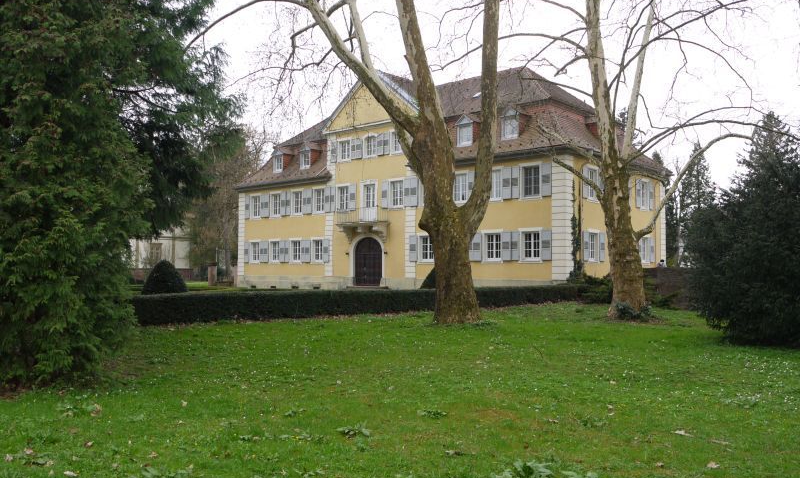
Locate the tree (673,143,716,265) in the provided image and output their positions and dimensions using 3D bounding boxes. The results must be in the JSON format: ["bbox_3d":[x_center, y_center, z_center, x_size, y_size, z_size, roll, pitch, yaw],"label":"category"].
[{"bbox_3d":[24.748,-1.734,65.715,4.300,12.588,4.300,-2,-4,44],"label":"tree"}]

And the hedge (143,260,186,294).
[{"bbox_3d":[-9.281,1.764,30.957,1.950,1.874,1.950,-2,-4,44],"label":"hedge"}]

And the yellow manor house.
[{"bbox_3d":[1.957,-3.612,56.913,31.537,14.924,13.844,-2,-4,44],"label":"yellow manor house"}]

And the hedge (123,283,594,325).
[{"bbox_3d":[0.412,2.347,30.639,1.100,0.850,23.718,-2,-4,42],"label":"hedge"}]

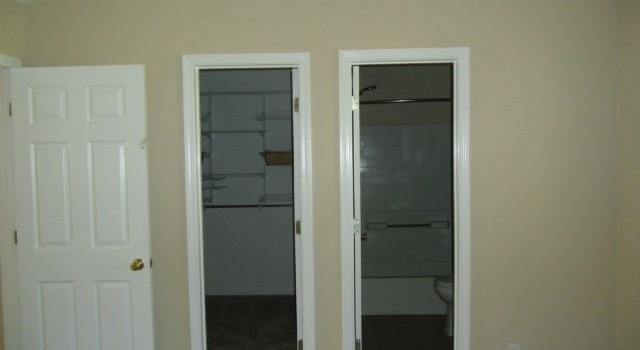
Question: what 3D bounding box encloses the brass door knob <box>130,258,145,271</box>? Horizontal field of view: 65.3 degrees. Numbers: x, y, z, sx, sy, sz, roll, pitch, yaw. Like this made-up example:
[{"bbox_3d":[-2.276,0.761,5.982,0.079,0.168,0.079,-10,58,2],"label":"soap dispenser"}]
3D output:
[{"bbox_3d":[-1.033,0.509,2.828,0.065,0.065,0.065,-1,3,1],"label":"brass door knob"}]

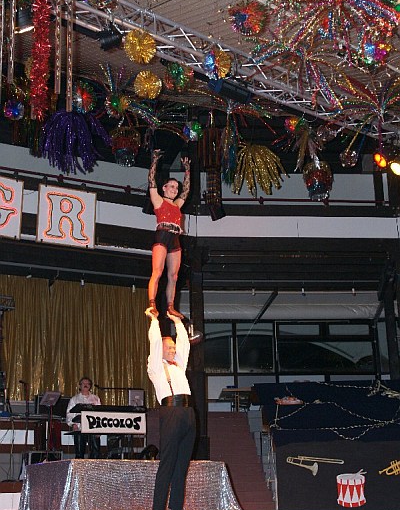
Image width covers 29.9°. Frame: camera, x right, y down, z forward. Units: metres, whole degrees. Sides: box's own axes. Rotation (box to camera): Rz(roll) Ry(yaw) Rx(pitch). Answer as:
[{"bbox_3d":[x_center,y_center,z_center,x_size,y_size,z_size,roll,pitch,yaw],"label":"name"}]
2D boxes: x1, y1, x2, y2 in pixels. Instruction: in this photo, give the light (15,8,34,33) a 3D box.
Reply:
[{"bbox_3d":[-1.615,-2.158,6.900,0.180,0.220,0.190,-8,18,25],"label":"light"}]

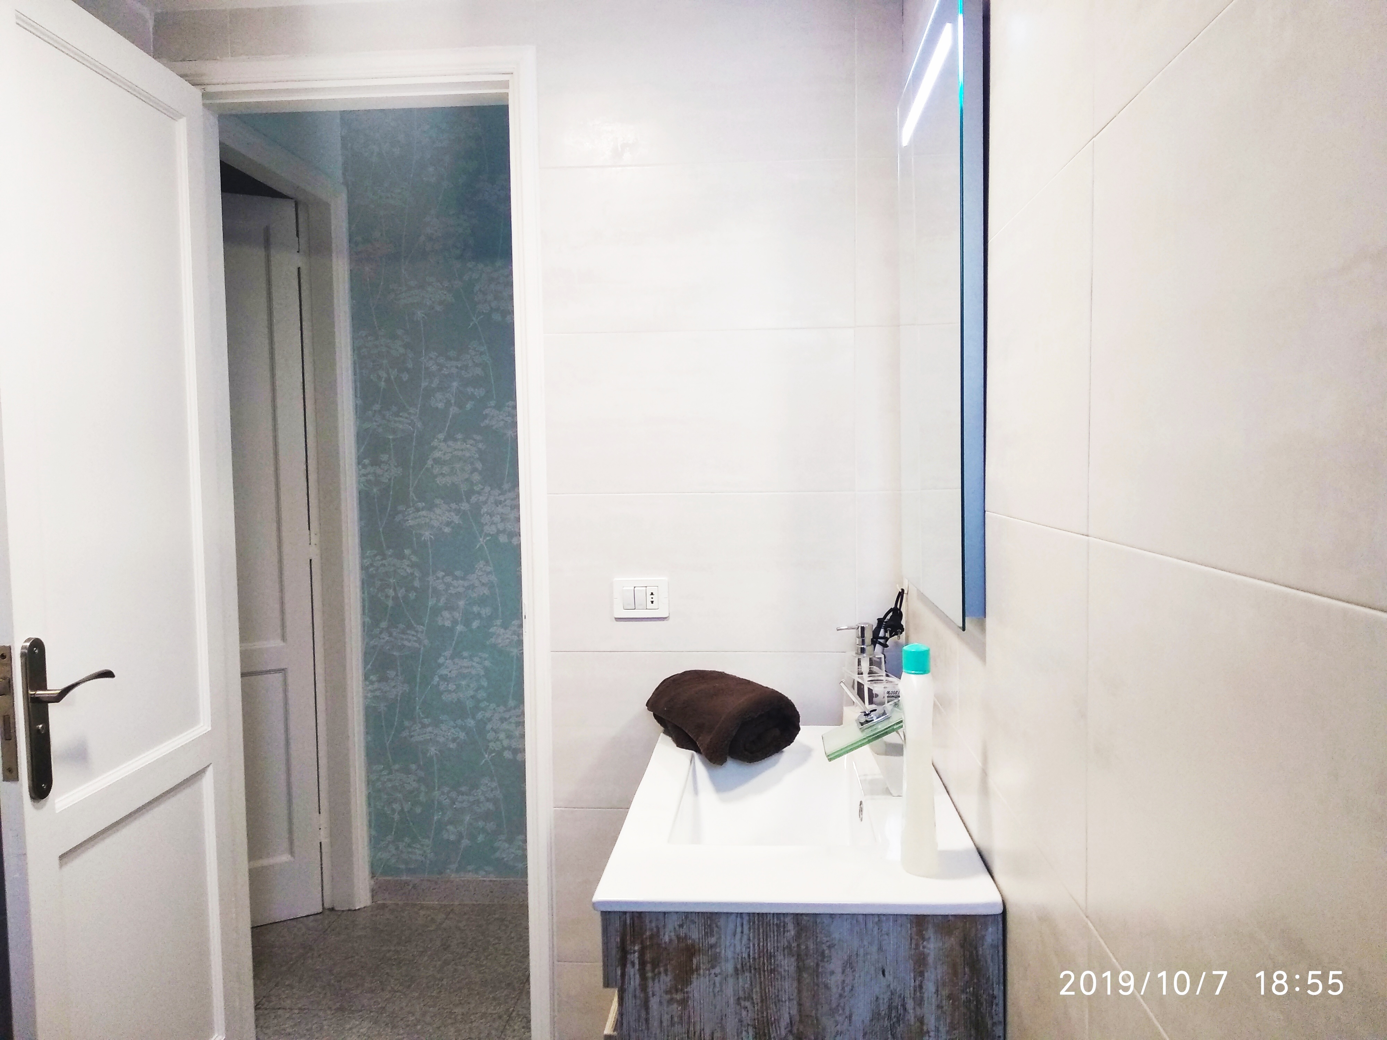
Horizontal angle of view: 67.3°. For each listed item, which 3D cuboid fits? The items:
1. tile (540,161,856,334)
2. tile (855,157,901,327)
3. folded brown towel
[{"bbox_3d":[-0.002,-0.509,1.950,0.606,0.304,0.010,0,3,4],"label":"tile"},{"bbox_3d":[0.344,-0.512,1.923,0.088,0.304,0.010,0,3,4],"label":"tile"},{"bbox_3d":[0.049,0.332,1.799,0.170,0.120,0.220,-3,4,-31],"label":"folded brown towel"}]

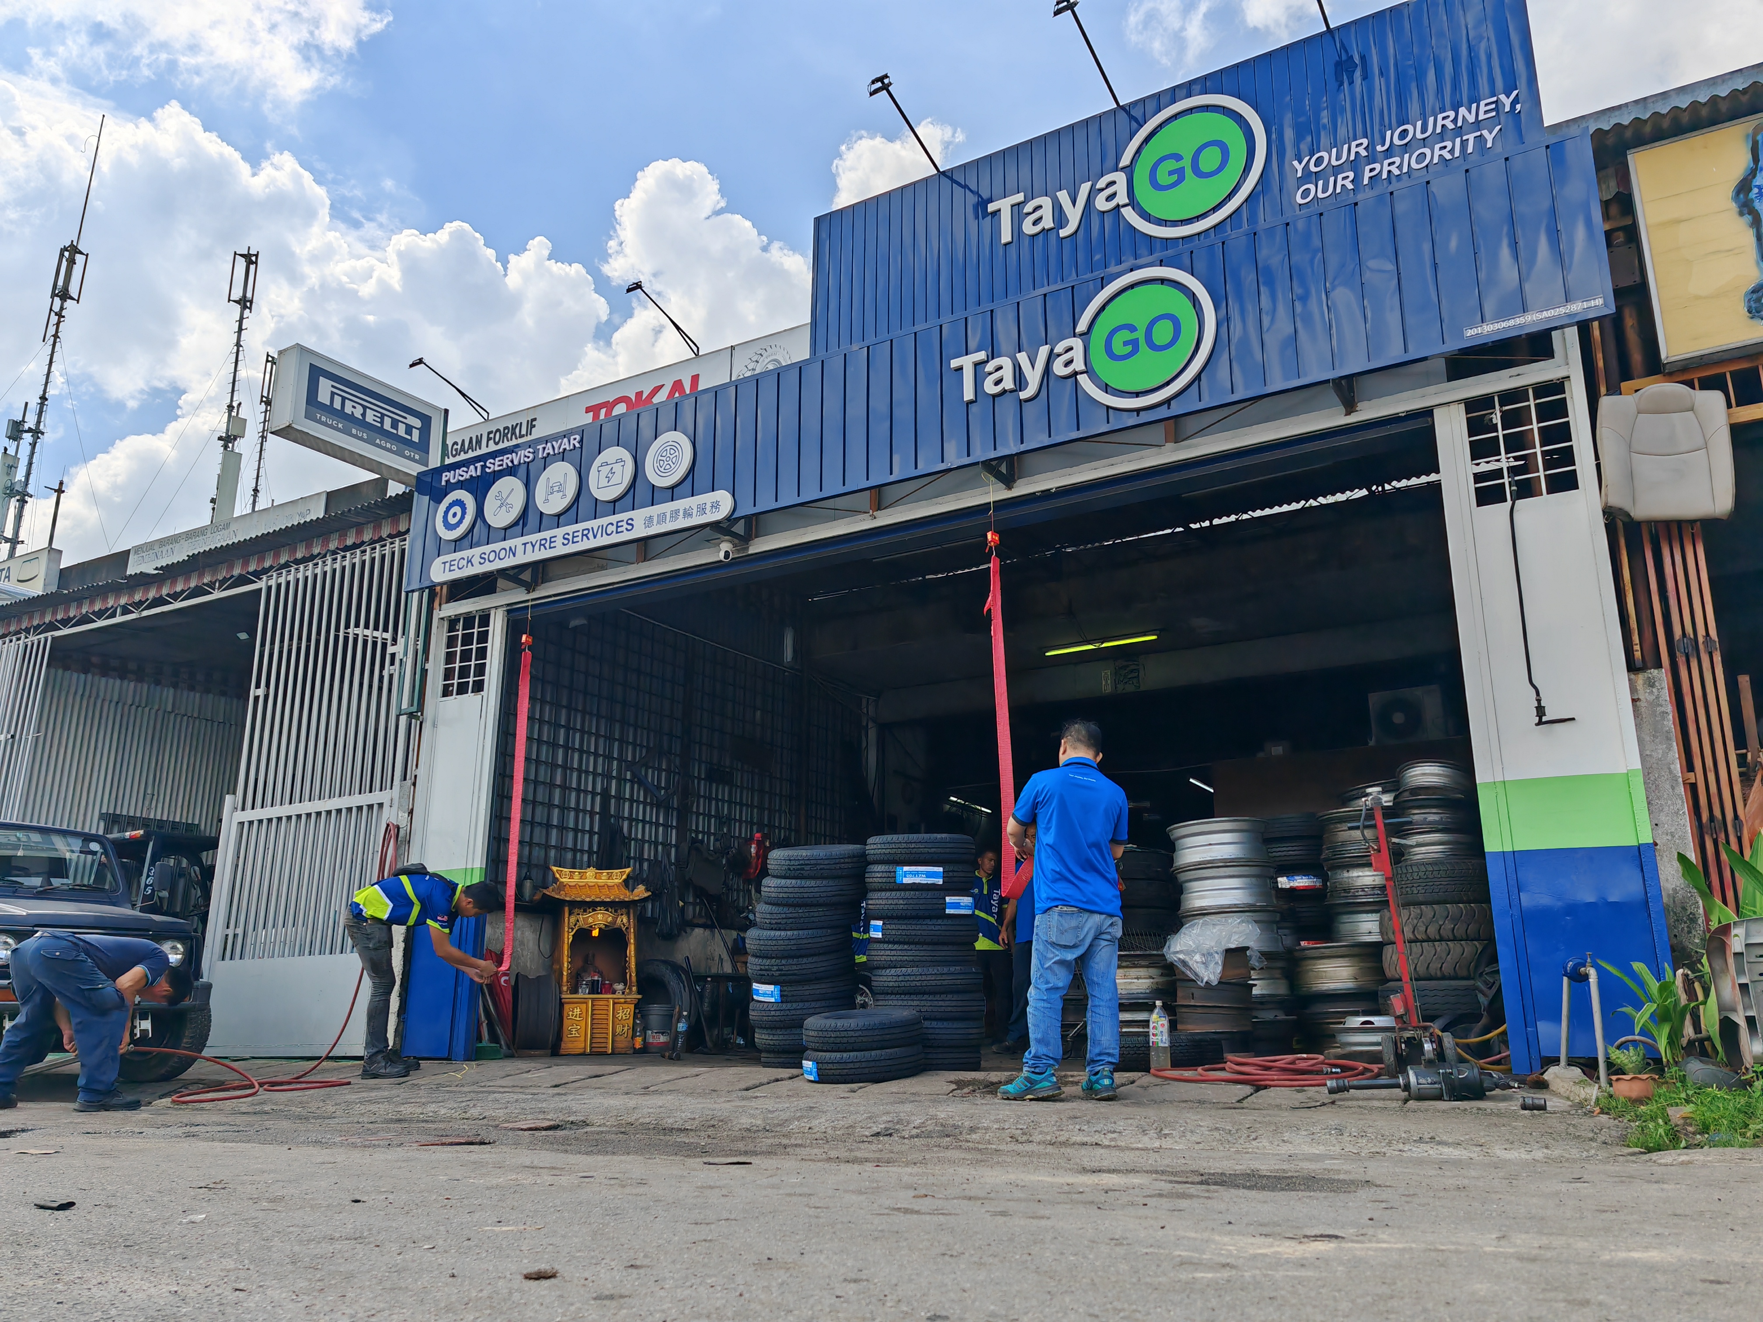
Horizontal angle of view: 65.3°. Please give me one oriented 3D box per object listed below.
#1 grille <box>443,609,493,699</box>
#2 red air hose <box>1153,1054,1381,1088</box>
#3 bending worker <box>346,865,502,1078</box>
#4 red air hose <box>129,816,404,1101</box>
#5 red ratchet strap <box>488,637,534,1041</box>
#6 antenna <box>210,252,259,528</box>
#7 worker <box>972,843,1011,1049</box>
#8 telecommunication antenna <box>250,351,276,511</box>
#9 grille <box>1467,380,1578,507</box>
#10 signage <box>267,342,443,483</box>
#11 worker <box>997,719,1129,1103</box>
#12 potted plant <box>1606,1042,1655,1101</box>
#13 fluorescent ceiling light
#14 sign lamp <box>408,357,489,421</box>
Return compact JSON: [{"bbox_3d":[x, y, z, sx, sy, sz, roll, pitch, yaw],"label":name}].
[{"bbox_3d":[-3.216,-0.038,10.642,0.468,0.638,0.040,-9,-17,30],"label":"grille"},{"bbox_3d":[1.761,1.881,6.394,1.080,0.140,0.620,-9,-17,29],"label":"red air hose"},{"bbox_3d":[-2.985,2.012,8.987,0.948,1.316,0.480,4,-15,-18],"label":"bending worker"},{"bbox_3d":[-3.587,1.751,8.593,0.950,1.870,1.950,-9,-17,29],"label":"red air hose"},{"bbox_3d":[-2.519,1.160,9.486,0.180,2.811,0.150,-9,-17,30],"label":"red ratchet strap"},{"bbox_3d":[-20.691,-8.748,44.000,1.000,9.703,0.900,-9,-17,30],"label":"antenna"},{"bbox_3d":[0.826,2.371,11.512,0.480,1.684,0.330,2,-15,-9],"label":"worker"},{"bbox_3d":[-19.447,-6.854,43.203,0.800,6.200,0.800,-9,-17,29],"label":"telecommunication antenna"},{"bbox_3d":[3.232,-1.093,6.944,0.472,0.577,0.040,-9,-17,30],"label":"grille"},{"bbox_3d":[-3.976,-1.833,10.514,0.220,0.670,1.358,-9,-17,30],"label":"signage"},{"bbox_3d":[0.830,1.120,6.360,0.520,1.710,0.400,5,-16,-17],"label":"worker"},{"bbox_3d":[2.918,1.600,5.350,0.190,0.240,0.190,-9,-17,29],"label":"potted plant"},{"bbox_3d":[2.260,-0.162,14.100,1.220,0.080,0.080,-9,-17,29],"label":"fluorescent ceiling light"},{"bbox_3d":[-3.150,-2.005,10.054,0.150,0.270,0.740,-9,-17,29],"label":"sign lamp"}]

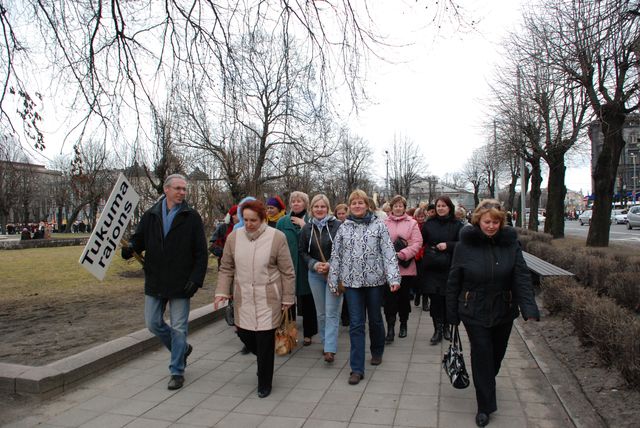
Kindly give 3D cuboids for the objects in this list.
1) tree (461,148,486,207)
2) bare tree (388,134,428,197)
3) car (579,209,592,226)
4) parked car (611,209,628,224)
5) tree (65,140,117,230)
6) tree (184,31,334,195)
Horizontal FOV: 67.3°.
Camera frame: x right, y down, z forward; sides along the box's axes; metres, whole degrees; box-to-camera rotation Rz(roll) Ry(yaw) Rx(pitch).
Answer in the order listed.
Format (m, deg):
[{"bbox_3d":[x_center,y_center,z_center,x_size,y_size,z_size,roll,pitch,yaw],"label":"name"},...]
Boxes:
[{"bbox_3d":[20.516,-3.646,64.000,3.600,10.160,3.780,-1,0,0],"label":"tree"},{"bbox_3d":[10.685,-4.009,58.000,5.070,11.180,5.070,-1,0,0],"label":"bare tree"},{"bbox_3d":[26.045,0.402,46.000,1.720,1.500,4.200,-1,0,14],"label":"car"},{"bbox_3d":[30.489,0.353,48.500,1.720,1.430,4.400,-1,0,14],"label":"parked car"},{"bbox_3d":[-31.530,-3.858,66.000,7.420,12.480,7.420,-1,0,0],"label":"tree"},{"bbox_3d":[-4.163,-5.322,32.000,10.520,14.070,10.000,-1,0,0],"label":"tree"}]

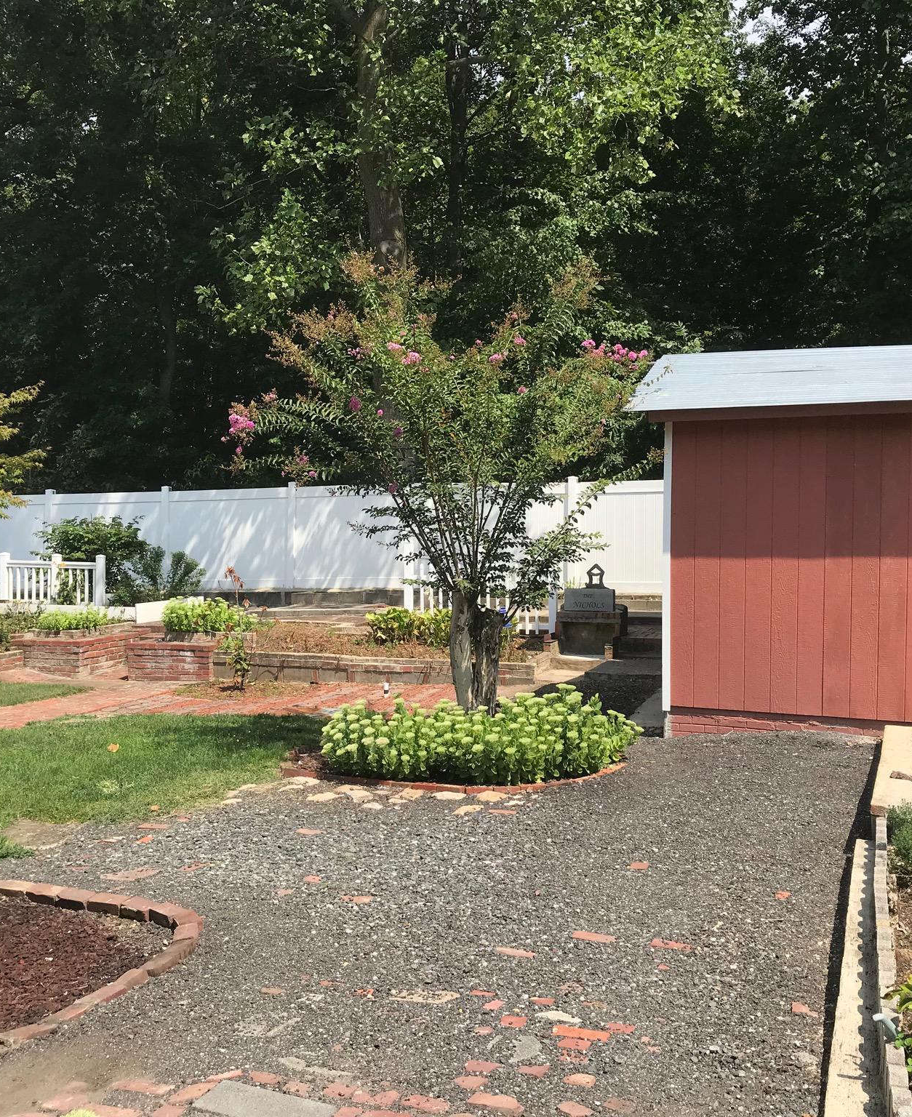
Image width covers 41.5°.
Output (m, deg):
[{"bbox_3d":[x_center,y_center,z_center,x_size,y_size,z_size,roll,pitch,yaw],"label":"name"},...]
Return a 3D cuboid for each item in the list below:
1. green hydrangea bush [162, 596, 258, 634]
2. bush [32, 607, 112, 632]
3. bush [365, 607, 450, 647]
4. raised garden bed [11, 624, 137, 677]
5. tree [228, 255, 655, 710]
[{"bbox_3d":[-3.054,0.715,14.950,1.120,0.480,0.850,1,2,18],"label":"green hydrangea bush"},{"bbox_3d":[-4.820,0.714,15.100,0.950,0.380,0.850,1,2,18],"label":"bush"},{"bbox_3d":[-0.557,0.736,14.600,1.050,0.500,0.850,0,2,0],"label":"bush"},{"bbox_3d":[-4.761,1.117,15.285,1.020,0.580,1.450,1,2,18],"label":"raised garden bed"},{"bbox_3d":[-0.078,-0.398,9.450,3.400,3.950,3.100,0,2,0],"label":"tree"}]

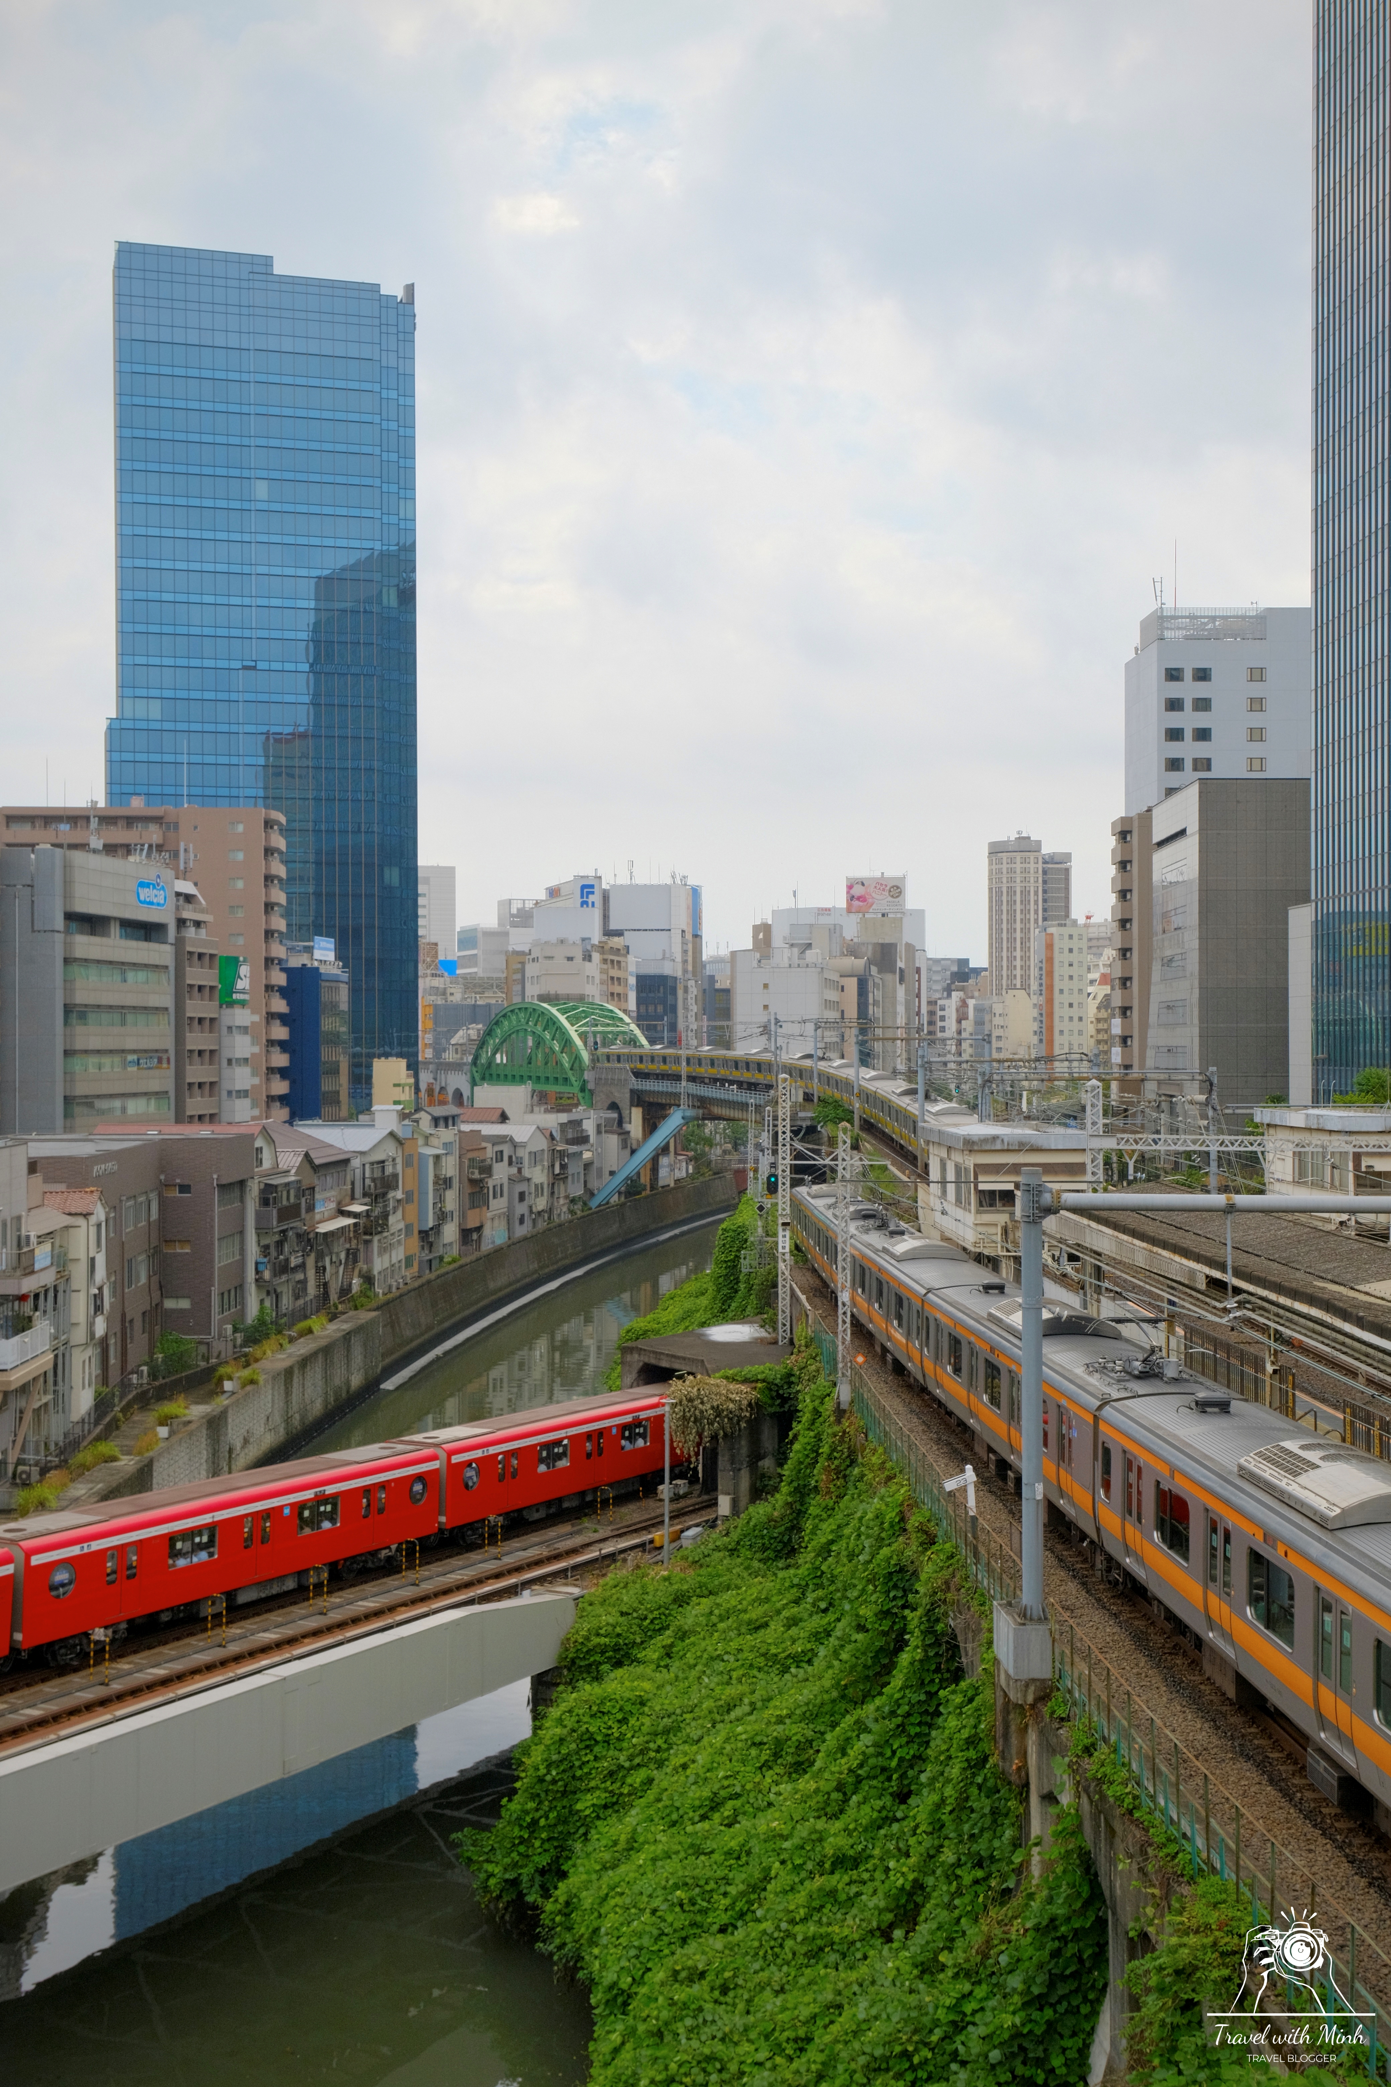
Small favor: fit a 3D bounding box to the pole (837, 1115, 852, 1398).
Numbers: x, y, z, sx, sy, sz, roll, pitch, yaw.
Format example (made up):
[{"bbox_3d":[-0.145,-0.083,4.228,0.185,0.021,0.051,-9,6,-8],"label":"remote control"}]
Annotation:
[{"bbox_3d":[4.540,6.500,67.000,0.430,8.600,0.430,0,0,-3],"label":"pole"}]

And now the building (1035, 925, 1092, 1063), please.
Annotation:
[{"bbox_3d":[75.600,-4.500,455.000,9.500,40.500,11.000,0,0,20],"label":"building"}]

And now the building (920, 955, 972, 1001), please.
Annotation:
[{"bbox_3d":[80.699,-6.427,717.000,15.000,42.853,14.000,0,0,0],"label":"building"}]

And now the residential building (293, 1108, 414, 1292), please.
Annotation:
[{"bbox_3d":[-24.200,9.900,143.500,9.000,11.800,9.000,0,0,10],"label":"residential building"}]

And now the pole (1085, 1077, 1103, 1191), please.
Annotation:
[{"bbox_3d":[12.350,5.300,68.000,0.500,8.500,0.500,0,0,-3],"label":"pole"}]

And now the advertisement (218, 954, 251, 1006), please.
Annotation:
[{"bbox_3d":[-43.600,-6.000,208.000,1.800,4.600,3.700,0,0,32],"label":"advertisement"}]

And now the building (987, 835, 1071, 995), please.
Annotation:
[{"bbox_3d":[113.500,-26.500,752.000,27.000,85.000,28.000,0,0,7],"label":"building"}]

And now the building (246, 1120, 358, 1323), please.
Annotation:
[{"bbox_3d":[-26.900,11.500,139.500,6.800,12.200,14.500,0,0,12],"label":"building"}]

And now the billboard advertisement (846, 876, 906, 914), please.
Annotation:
[{"bbox_3d":[31.100,-25.600,380.000,10.000,6.000,0.900,0,0,3],"label":"billboard advertisement"}]

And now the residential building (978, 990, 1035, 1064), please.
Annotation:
[{"bbox_3d":[81.890,0.328,576.000,12.500,29.345,14.000,0,0,0],"label":"residential building"}]

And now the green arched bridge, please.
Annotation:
[{"bbox_3d":[-20.300,0.900,325.000,10.500,14.600,71.500,0,0,-18],"label":"green arched bridge"}]

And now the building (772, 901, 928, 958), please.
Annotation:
[{"bbox_3d":[34.000,-7.000,485.000,27.000,45.000,19.000,0,0,-22],"label":"building"}]

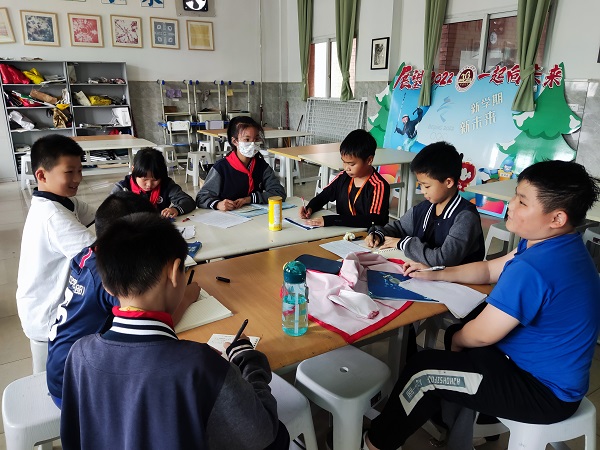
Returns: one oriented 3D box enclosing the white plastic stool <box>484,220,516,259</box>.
[{"bbox_3d":[1.600,0.244,3.301,0.330,0.455,0.300,-10,21,-28],"label":"white plastic stool"}]

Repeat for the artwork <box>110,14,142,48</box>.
[{"bbox_3d":[-2.839,-3.180,7.136,0.476,0.470,0.030,-9,20,-26],"label":"artwork"}]

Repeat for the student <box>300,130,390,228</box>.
[{"bbox_3d":[0.314,0.089,2.508,0.480,1.230,0.580,14,23,38],"label":"student"}]

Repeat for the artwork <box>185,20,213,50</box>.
[{"bbox_3d":[-1.780,-3.401,7.798,0.476,0.473,0.030,-8,20,-24],"label":"artwork"}]

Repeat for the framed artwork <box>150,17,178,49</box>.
[{"bbox_3d":[-2.337,-3.326,7.547,0.465,0.481,0.030,-8,20,-24],"label":"framed artwork"}]

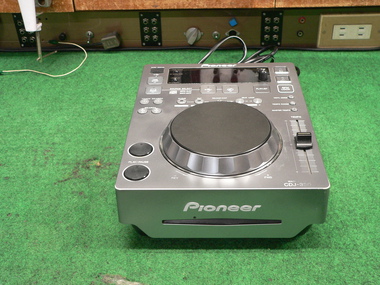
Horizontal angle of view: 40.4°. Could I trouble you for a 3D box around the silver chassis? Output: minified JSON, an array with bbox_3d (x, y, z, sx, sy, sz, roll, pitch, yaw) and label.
[{"bbox_3d":[0.039,-0.008,0.660,0.218,0.100,0.285,0,36,3],"label":"silver chassis"}]

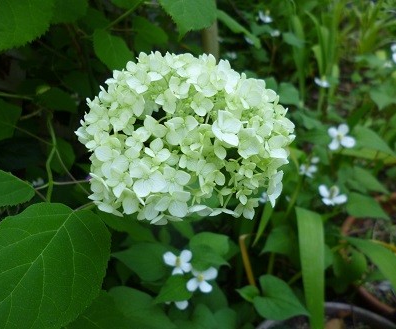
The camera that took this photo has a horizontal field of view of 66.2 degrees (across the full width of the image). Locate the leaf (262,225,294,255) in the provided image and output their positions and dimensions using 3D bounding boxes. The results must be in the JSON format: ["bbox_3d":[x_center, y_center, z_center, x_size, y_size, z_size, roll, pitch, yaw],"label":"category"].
[{"bbox_3d":[0.114,0.111,0.427,0.065,0.012,0.043,-34,60,-23],"label":"leaf"}]

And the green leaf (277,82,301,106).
[{"bbox_3d":[0.146,-0.115,0.499,0.047,0.012,0.062,-14,53,-19],"label":"green leaf"}]

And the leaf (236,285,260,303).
[{"bbox_3d":[0.060,0.153,0.361,0.028,0.010,0.019,9,46,9],"label":"leaf"}]

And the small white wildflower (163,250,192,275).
[{"bbox_3d":[-0.024,0.118,0.365,0.031,0.014,0.031,-9,54,-7],"label":"small white wildflower"}]

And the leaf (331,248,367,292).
[{"bbox_3d":[0.210,0.145,0.420,0.048,0.014,0.070,18,60,4],"label":"leaf"}]

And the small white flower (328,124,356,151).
[{"bbox_3d":[0.184,-0.035,0.390,0.032,0.015,0.032,25,63,21],"label":"small white flower"}]

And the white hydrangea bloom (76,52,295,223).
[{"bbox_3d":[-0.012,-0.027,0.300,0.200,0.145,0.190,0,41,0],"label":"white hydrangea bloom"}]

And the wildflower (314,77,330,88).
[{"bbox_3d":[0.252,-0.167,0.620,0.030,0.015,0.030,12,34,19],"label":"wildflower"}]

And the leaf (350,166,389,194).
[{"bbox_3d":[0.247,0.026,0.437,0.057,0.012,0.048,30,46,24],"label":"leaf"}]

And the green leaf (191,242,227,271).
[{"bbox_3d":[0.015,0.116,0.373,0.055,0.010,0.036,18,55,13],"label":"green leaf"}]

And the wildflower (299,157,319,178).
[{"bbox_3d":[0.168,0.005,0.460,0.028,0.016,0.028,18,44,19],"label":"wildflower"}]

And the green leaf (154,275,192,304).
[{"bbox_3d":[-0.028,0.151,0.364,0.052,0.010,0.032,-25,57,-18],"label":"green leaf"}]

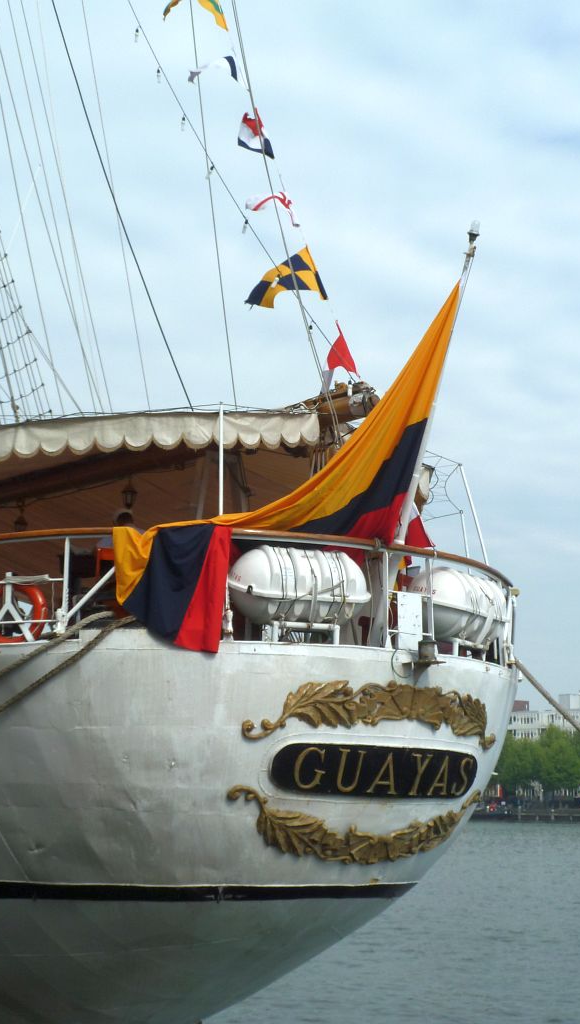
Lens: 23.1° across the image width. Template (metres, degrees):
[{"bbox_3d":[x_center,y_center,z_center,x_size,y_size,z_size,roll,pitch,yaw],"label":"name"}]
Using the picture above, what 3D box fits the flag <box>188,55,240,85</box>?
[{"bbox_3d":[-1.016,-5.952,19.100,0.680,0.360,0.320,0,-12,0],"label":"flag"}]

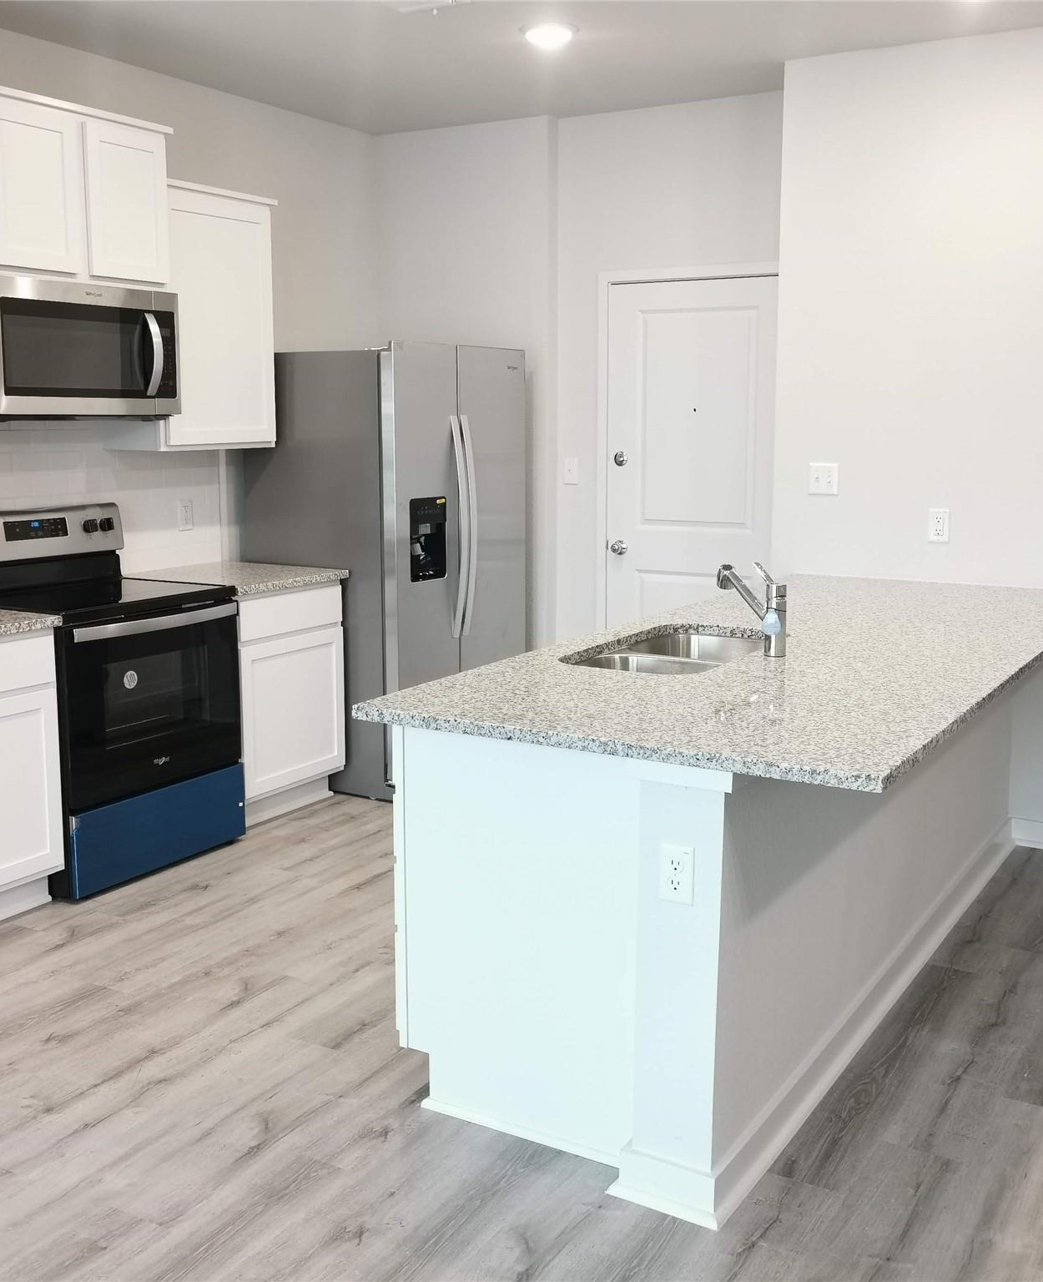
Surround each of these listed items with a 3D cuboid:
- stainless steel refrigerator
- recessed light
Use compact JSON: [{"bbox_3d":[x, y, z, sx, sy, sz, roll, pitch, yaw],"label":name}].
[{"bbox_3d":[-0.552,-0.324,5.796,0.855,1.765,0.911,6,11,30],"label":"stainless steel refrigerator"},{"bbox_3d":[0.091,-1.965,4.490,0.201,0.032,0.201,0,10,0],"label":"recessed light"}]

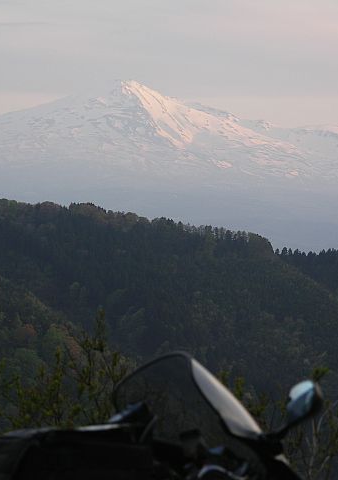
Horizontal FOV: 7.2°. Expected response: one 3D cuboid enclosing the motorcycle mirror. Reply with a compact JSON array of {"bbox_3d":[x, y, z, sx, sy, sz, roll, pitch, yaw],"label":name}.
[{"bbox_3d":[0.409,0.543,8.600,0.170,0.185,0.100,0,0,37],"label":"motorcycle mirror"}]

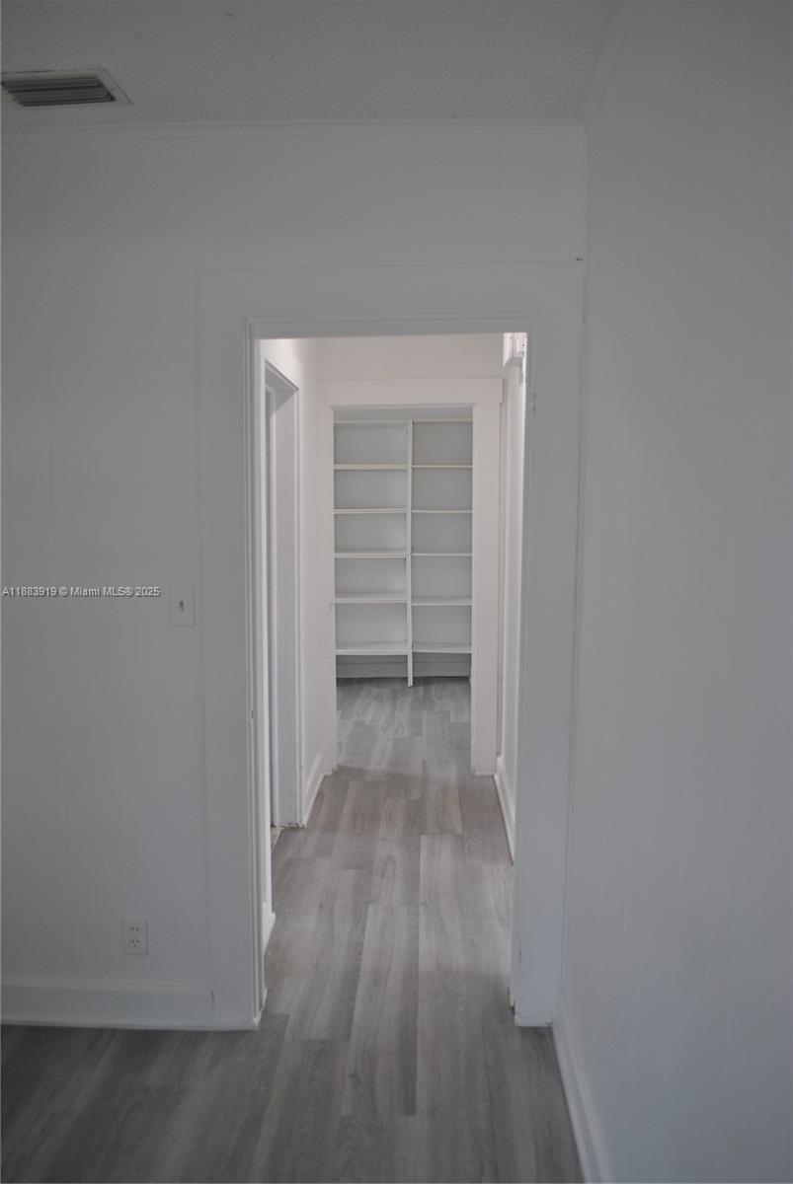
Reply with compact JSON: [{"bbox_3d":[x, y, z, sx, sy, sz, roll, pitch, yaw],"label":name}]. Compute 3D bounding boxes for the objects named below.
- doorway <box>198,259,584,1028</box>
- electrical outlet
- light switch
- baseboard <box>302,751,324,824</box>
[{"bbox_3d":[-0.021,0.192,2.529,1.010,2.135,0.160,0,6,2],"label":"doorway"},{"bbox_3d":[-0.754,0.992,2.567,0.070,0.115,0.012,0,6,2],"label":"electrical outlet"},{"bbox_3d":[-0.592,0.036,2.453,0.070,0.115,0.018,0,6,2],"label":"light switch"},{"bbox_3d":[-0.419,0.982,4.522,0.020,0.135,0.790,0,6,2],"label":"baseboard"}]

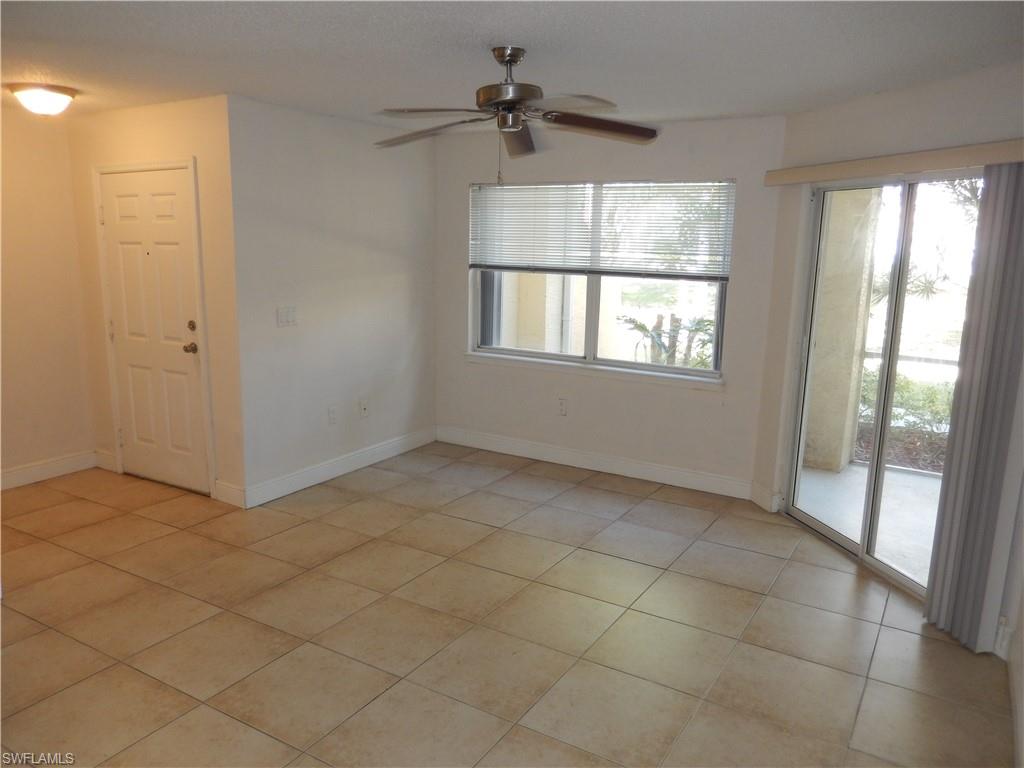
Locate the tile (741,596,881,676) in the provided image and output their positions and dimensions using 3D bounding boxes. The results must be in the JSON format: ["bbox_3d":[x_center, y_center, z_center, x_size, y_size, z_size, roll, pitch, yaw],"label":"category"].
[{"bbox_3d":[1.304,1.078,3.213,0.497,0.010,0.497,7,12,30],"label":"tile"}]

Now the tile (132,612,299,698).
[{"bbox_3d":[-1.177,1.069,2.944,0.492,0.010,0.492,7,12,31],"label":"tile"}]

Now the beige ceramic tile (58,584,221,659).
[{"bbox_3d":[-1.611,1.021,3.209,0.495,0.012,0.495,7,12,30],"label":"beige ceramic tile"}]

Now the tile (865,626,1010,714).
[{"bbox_3d":[1.723,1.137,2.989,0.463,0.010,0.500,7,12,30],"label":"tile"}]

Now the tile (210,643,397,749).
[{"bbox_3d":[-0.754,1.123,2.695,0.492,0.010,0.492,7,12,31],"label":"tile"}]

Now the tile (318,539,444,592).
[{"bbox_3d":[-0.663,0.928,3.781,0.492,0.012,0.492,7,12,31],"label":"tile"}]

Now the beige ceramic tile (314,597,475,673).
[{"bbox_3d":[-0.501,1.065,3.143,0.498,0.010,0.500,7,12,30],"label":"beige ceramic tile"}]

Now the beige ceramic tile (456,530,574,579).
[{"bbox_3d":[0.020,0.915,3.969,0.495,0.012,0.495,7,12,30],"label":"beige ceramic tile"}]

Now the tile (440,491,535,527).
[{"bbox_3d":[-0.149,0.782,4.627,0.492,0.010,0.492,7,12,31],"label":"tile"}]

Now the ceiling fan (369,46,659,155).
[{"bbox_3d":[-0.006,-1.222,3.096,1.310,0.360,1.310,7,12,31],"label":"ceiling fan"}]

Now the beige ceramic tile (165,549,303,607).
[{"bbox_3d":[-1.353,0.950,3.631,0.495,0.012,0.495,7,12,30],"label":"beige ceramic tile"}]

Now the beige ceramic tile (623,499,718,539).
[{"bbox_3d":[0.965,0.826,4.561,0.495,0.012,0.495,7,12,30],"label":"beige ceramic tile"}]

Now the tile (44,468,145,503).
[{"bbox_3d":[-2.843,0.672,5.003,0.510,0.010,0.450,7,12,30],"label":"tile"}]

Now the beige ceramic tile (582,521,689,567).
[{"bbox_3d":[0.706,0.897,4.138,0.495,0.012,0.495,7,12,30],"label":"beige ceramic tile"}]

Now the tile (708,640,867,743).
[{"bbox_3d":[1.046,1.149,2.790,0.497,0.010,0.497,7,12,30],"label":"tile"}]

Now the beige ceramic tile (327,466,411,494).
[{"bbox_3d":[-0.998,0.682,5.124,0.492,0.012,0.492,7,12,31],"label":"beige ceramic tile"}]

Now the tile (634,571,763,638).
[{"bbox_3d":[0.882,1.029,3.486,0.498,0.010,0.500,7,12,30],"label":"tile"}]

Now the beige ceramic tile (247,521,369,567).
[{"bbox_3d":[-1.096,0.879,4.050,0.497,0.010,0.497,7,12,30],"label":"beige ceramic tile"}]

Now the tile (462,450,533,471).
[{"bbox_3d":[-0.110,0.601,5.698,0.500,0.010,0.355,7,12,30],"label":"tile"}]

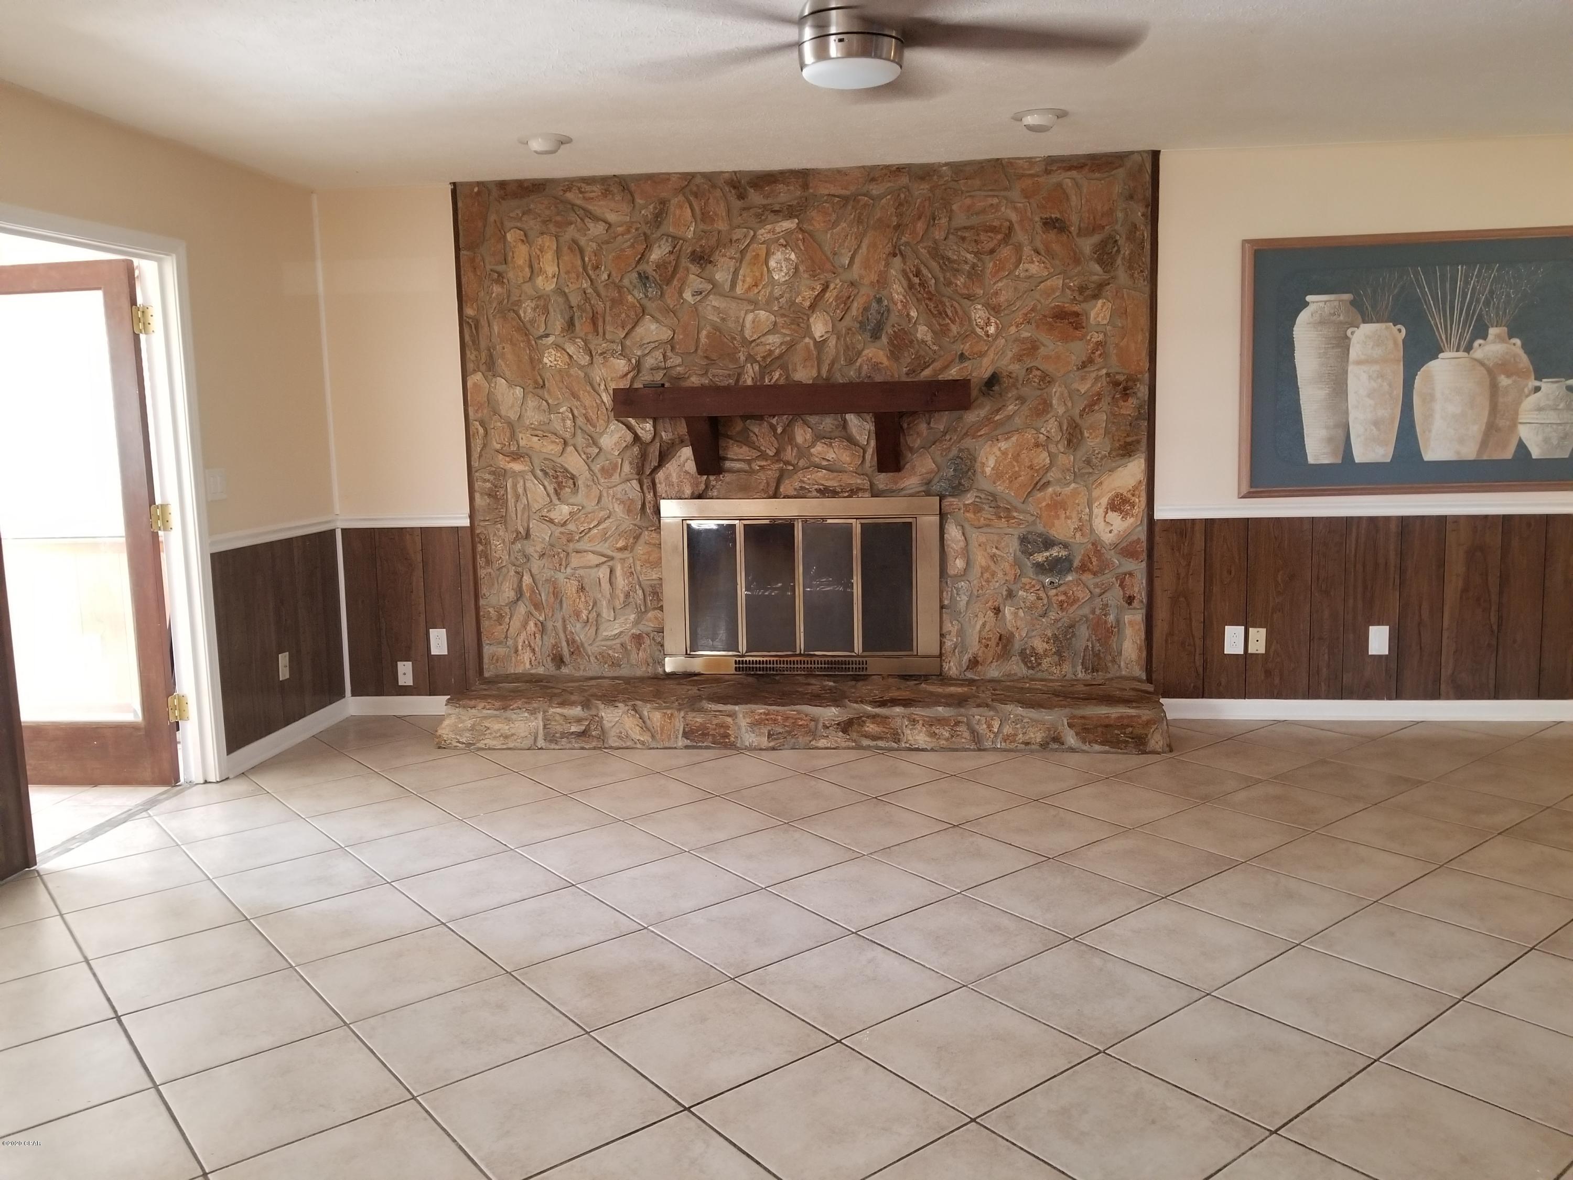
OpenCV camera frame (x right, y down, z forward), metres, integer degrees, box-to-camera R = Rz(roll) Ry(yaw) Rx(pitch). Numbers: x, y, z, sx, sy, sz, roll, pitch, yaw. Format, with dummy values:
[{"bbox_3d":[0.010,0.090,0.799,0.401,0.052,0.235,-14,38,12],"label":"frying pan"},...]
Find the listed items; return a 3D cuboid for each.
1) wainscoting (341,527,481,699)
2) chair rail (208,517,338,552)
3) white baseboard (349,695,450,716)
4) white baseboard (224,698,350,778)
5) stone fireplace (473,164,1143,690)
[{"bbox_3d":[-1.800,0.116,5.632,0.671,0.815,0.020,0,8,6],"label":"wainscoting"},{"bbox_3d":[-2.182,-0.248,5.119,0.030,0.062,1.014,0,8,6],"label":"chair rail"},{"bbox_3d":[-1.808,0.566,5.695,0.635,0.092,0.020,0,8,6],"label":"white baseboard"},{"bbox_3d":[-2.169,0.638,5.228,0.020,0.092,1.038,0,8,6],"label":"white baseboard"},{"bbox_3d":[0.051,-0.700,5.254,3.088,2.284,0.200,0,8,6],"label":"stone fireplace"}]

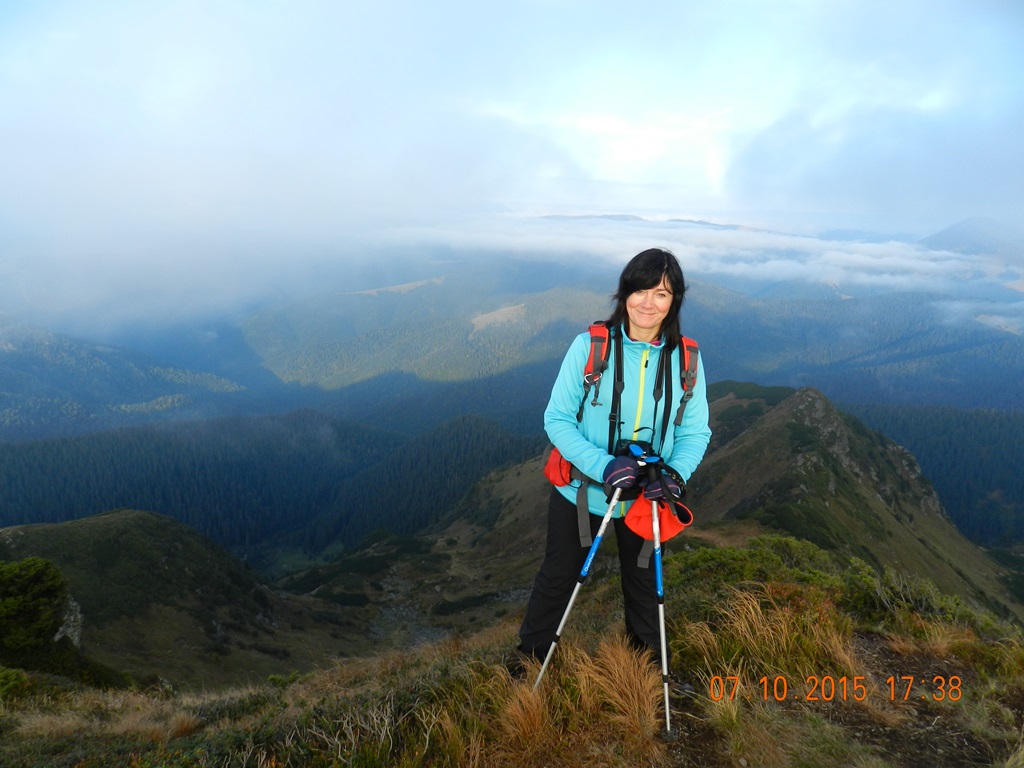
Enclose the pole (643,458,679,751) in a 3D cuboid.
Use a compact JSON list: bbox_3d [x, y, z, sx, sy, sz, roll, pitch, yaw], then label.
[{"bbox_3d":[0.465,0.703,2.119,0.060,1.031,0.060,-6,15,2],"label":"pole"}]

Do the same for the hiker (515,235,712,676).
[{"bbox_3d":[0.344,0.362,2.280,0.620,1.590,0.500,2,14,0],"label":"hiker"}]

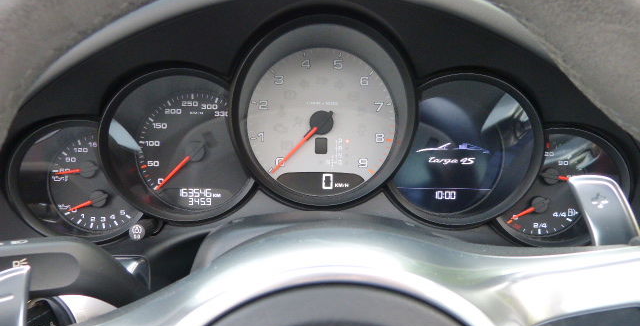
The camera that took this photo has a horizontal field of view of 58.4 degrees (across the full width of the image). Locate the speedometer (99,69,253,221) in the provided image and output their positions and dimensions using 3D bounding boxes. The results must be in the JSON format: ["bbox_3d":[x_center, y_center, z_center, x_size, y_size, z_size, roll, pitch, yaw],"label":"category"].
[{"bbox_3d":[-0.100,-0.012,0.414,0.107,0.107,0.034,1,-3,-1],"label":"speedometer"}]

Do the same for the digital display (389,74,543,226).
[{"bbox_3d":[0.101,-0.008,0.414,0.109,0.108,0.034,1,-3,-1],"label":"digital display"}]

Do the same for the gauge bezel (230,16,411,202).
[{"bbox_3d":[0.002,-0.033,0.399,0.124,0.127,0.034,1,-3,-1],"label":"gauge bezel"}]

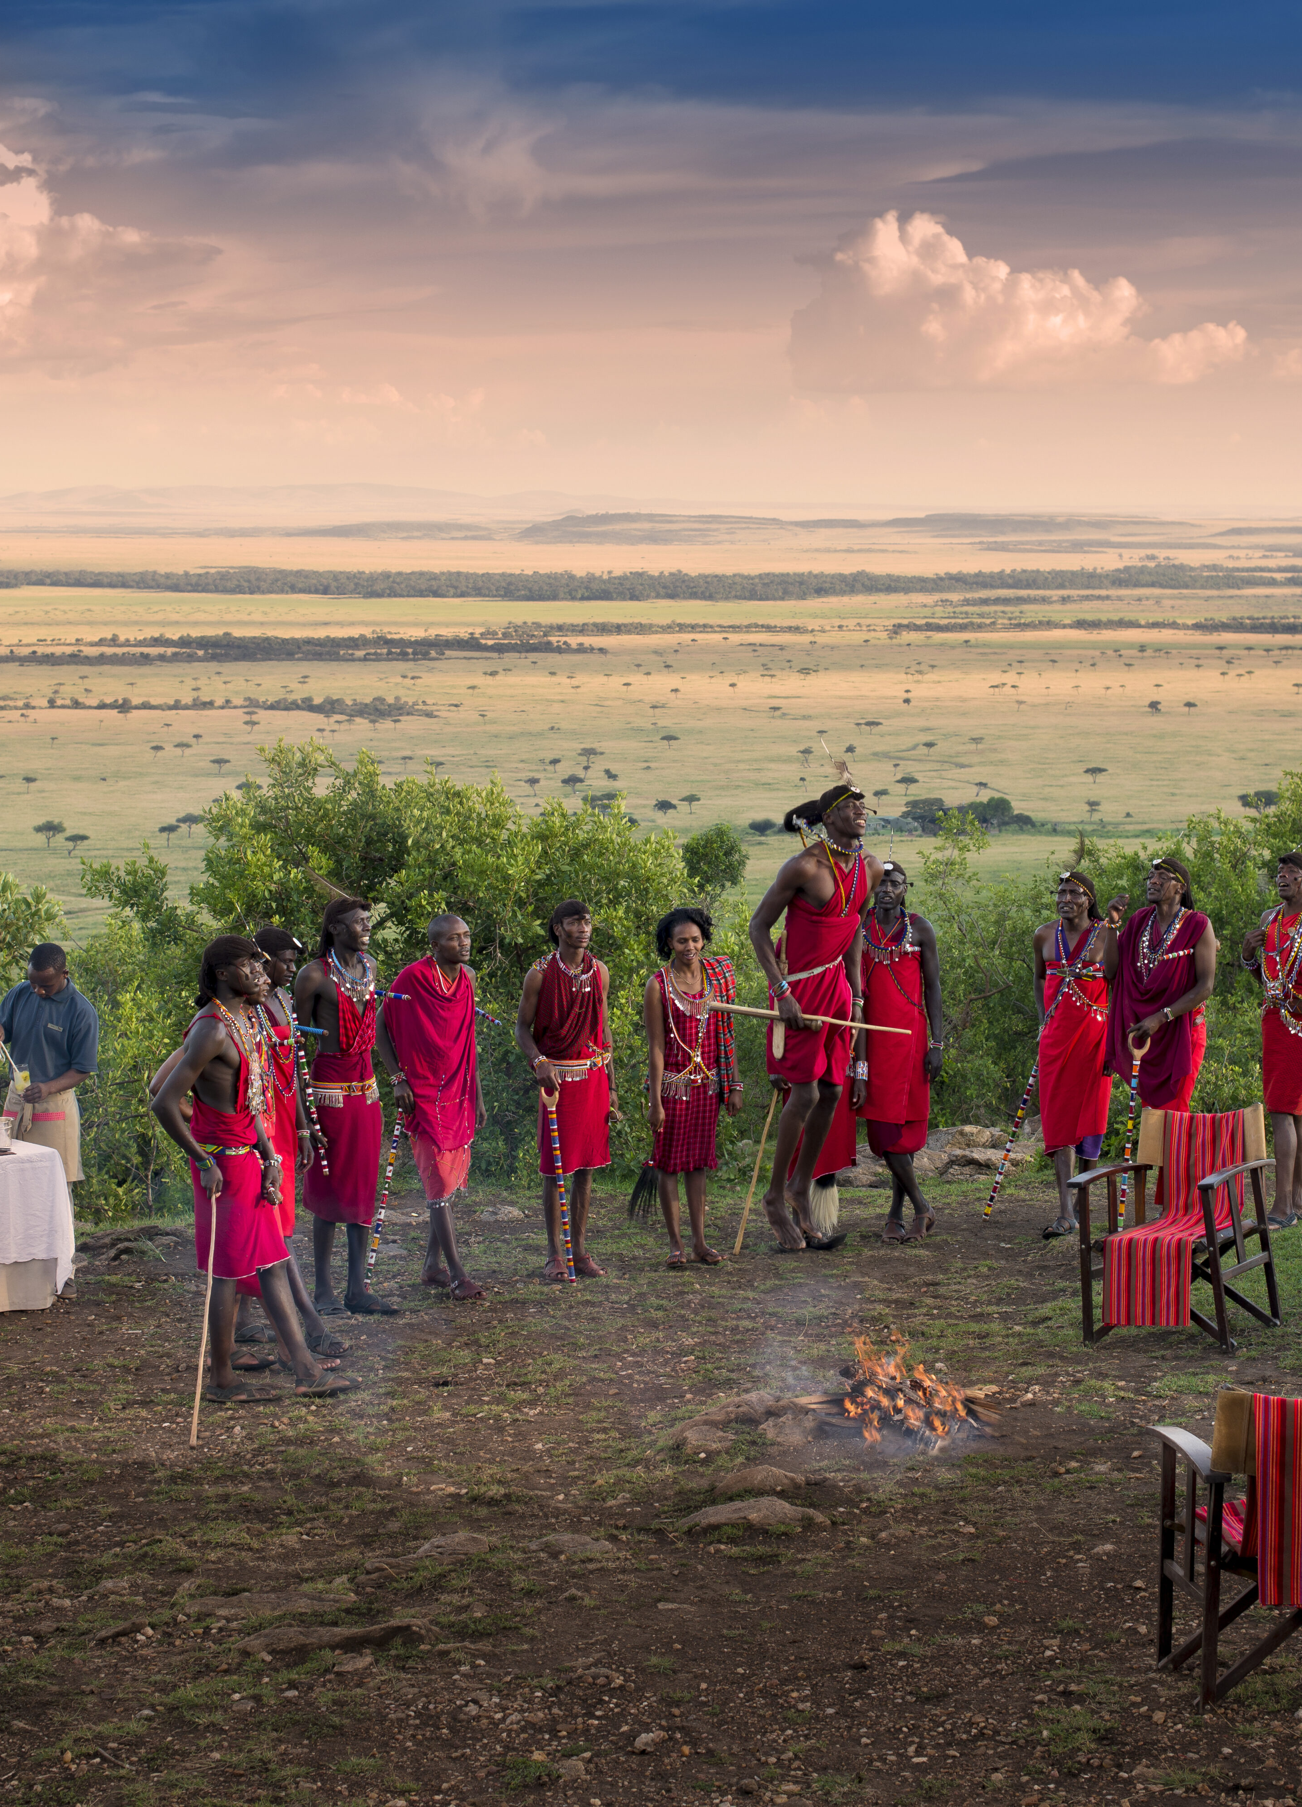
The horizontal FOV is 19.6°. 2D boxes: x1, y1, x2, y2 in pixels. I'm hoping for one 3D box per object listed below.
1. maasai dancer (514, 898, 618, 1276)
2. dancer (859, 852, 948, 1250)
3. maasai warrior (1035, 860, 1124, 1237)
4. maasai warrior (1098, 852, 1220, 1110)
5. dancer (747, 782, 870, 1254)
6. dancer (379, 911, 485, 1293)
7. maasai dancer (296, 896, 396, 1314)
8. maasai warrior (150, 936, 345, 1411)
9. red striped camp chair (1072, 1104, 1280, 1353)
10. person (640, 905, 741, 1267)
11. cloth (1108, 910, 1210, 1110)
[{"bbox_3d":[-0.348,0.802,16.435,0.460,1.631,0.340,-3,7,-26],"label":"maasai dancer"},{"bbox_3d":[1.132,0.682,17.200,0.470,1.750,0.350,2,6,18],"label":"dancer"},{"bbox_3d":[2.006,0.712,17.700,0.430,1.720,0.340,2,7,22],"label":"maasai warrior"},{"bbox_3d":[2.343,0.659,17.229,0.540,1.743,0.400,4,7,32],"label":"maasai warrior"},{"bbox_3d":[0.638,0.463,14.829,0.470,1.830,0.500,5,8,42],"label":"dancer"},{"bbox_3d":[-0.955,0.869,16.732,0.470,1.720,0.400,-4,7,-35],"label":"dancer"},{"bbox_3d":[-1.305,0.833,15.741,0.380,1.720,0.480,6,8,42],"label":"maasai dancer"},{"bbox_3d":[-1.557,1.013,14.639,0.720,1.770,0.500,1,6,10],"label":"maasai warrior"},{"bbox_3d":[2.168,1.314,15.348,0.630,0.890,0.650,-1,5,35],"label":"red striped camp chair"},{"bbox_3d":[0.174,0.801,16.665,0.440,1.583,0.320,-2,6,-15],"label":"person"},{"bbox_3d":[2.380,0.500,17.600,0.460,0.940,0.340,3,7,25],"label":"cloth"}]

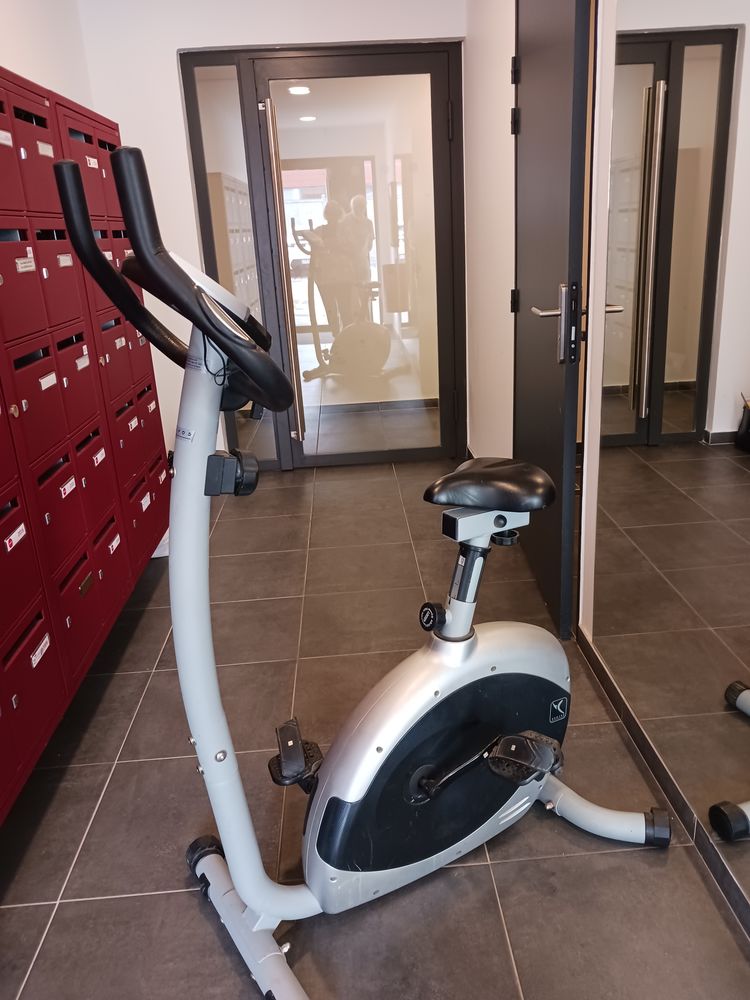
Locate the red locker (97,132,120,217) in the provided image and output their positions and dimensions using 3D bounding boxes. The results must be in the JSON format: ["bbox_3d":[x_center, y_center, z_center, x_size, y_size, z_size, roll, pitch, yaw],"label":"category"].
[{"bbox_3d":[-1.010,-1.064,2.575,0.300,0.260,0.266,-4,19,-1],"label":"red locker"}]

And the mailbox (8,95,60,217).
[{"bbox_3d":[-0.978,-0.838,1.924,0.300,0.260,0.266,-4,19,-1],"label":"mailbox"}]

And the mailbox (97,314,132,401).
[{"bbox_3d":[-0.986,-0.463,2.505,0.310,0.268,0.280,-4,19,-1],"label":"mailbox"}]

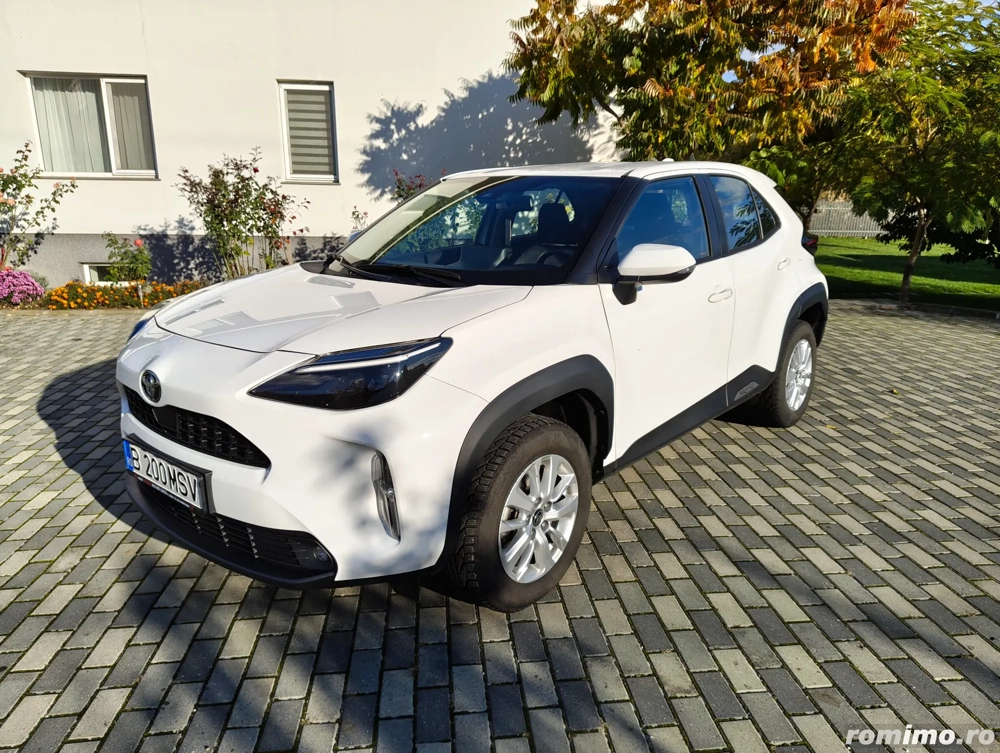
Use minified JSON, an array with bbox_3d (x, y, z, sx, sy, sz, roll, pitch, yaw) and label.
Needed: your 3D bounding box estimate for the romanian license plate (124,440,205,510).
[{"bbox_3d":[-1.061,0.303,2.170,0.520,0.115,0.025,11,18,39],"label":"romanian license plate"}]

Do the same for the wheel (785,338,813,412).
[{"bbox_3d":[1.752,-0.015,4.235,0.170,0.440,0.440,11,18,39],"label":"wheel"}]

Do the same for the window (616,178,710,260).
[{"bbox_3d":[0.691,-0.668,2.955,0.060,0.410,0.860,-17,-1,43],"label":"window"}]

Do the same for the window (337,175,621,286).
[{"bbox_3d":[-0.133,-0.673,3.048,1.360,0.110,0.770,11,51,39],"label":"window"}]

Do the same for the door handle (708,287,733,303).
[{"bbox_3d":[1.005,-0.364,3.142,0.050,0.055,0.215,11,18,39],"label":"door handle"}]

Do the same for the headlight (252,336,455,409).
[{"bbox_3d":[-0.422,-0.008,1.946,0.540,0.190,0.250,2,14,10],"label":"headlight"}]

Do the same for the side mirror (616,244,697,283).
[{"bbox_3d":[0.582,-0.419,2.584,0.260,0.150,0.150,11,18,39],"label":"side mirror"}]

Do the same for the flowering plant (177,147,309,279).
[{"bbox_3d":[-3.771,-2.187,10.168,1.870,2.140,1.300,0,14,0],"label":"flowering plant"}]

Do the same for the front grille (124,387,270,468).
[{"bbox_3d":[-1.013,0.128,2.186,0.870,0.150,0.130,11,18,39],"label":"front grille"}]

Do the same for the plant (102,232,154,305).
[{"bbox_3d":[-5.391,-1.565,10.075,0.730,1.000,0.650,0,14,0],"label":"plant"}]

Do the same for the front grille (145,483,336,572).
[{"bbox_3d":[-0.985,0.436,2.293,1.200,0.200,0.170,11,18,39],"label":"front grille"}]

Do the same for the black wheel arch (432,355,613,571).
[{"bbox_3d":[0.099,0.210,2.234,0.140,0.510,0.870,11,18,39],"label":"black wheel arch"}]

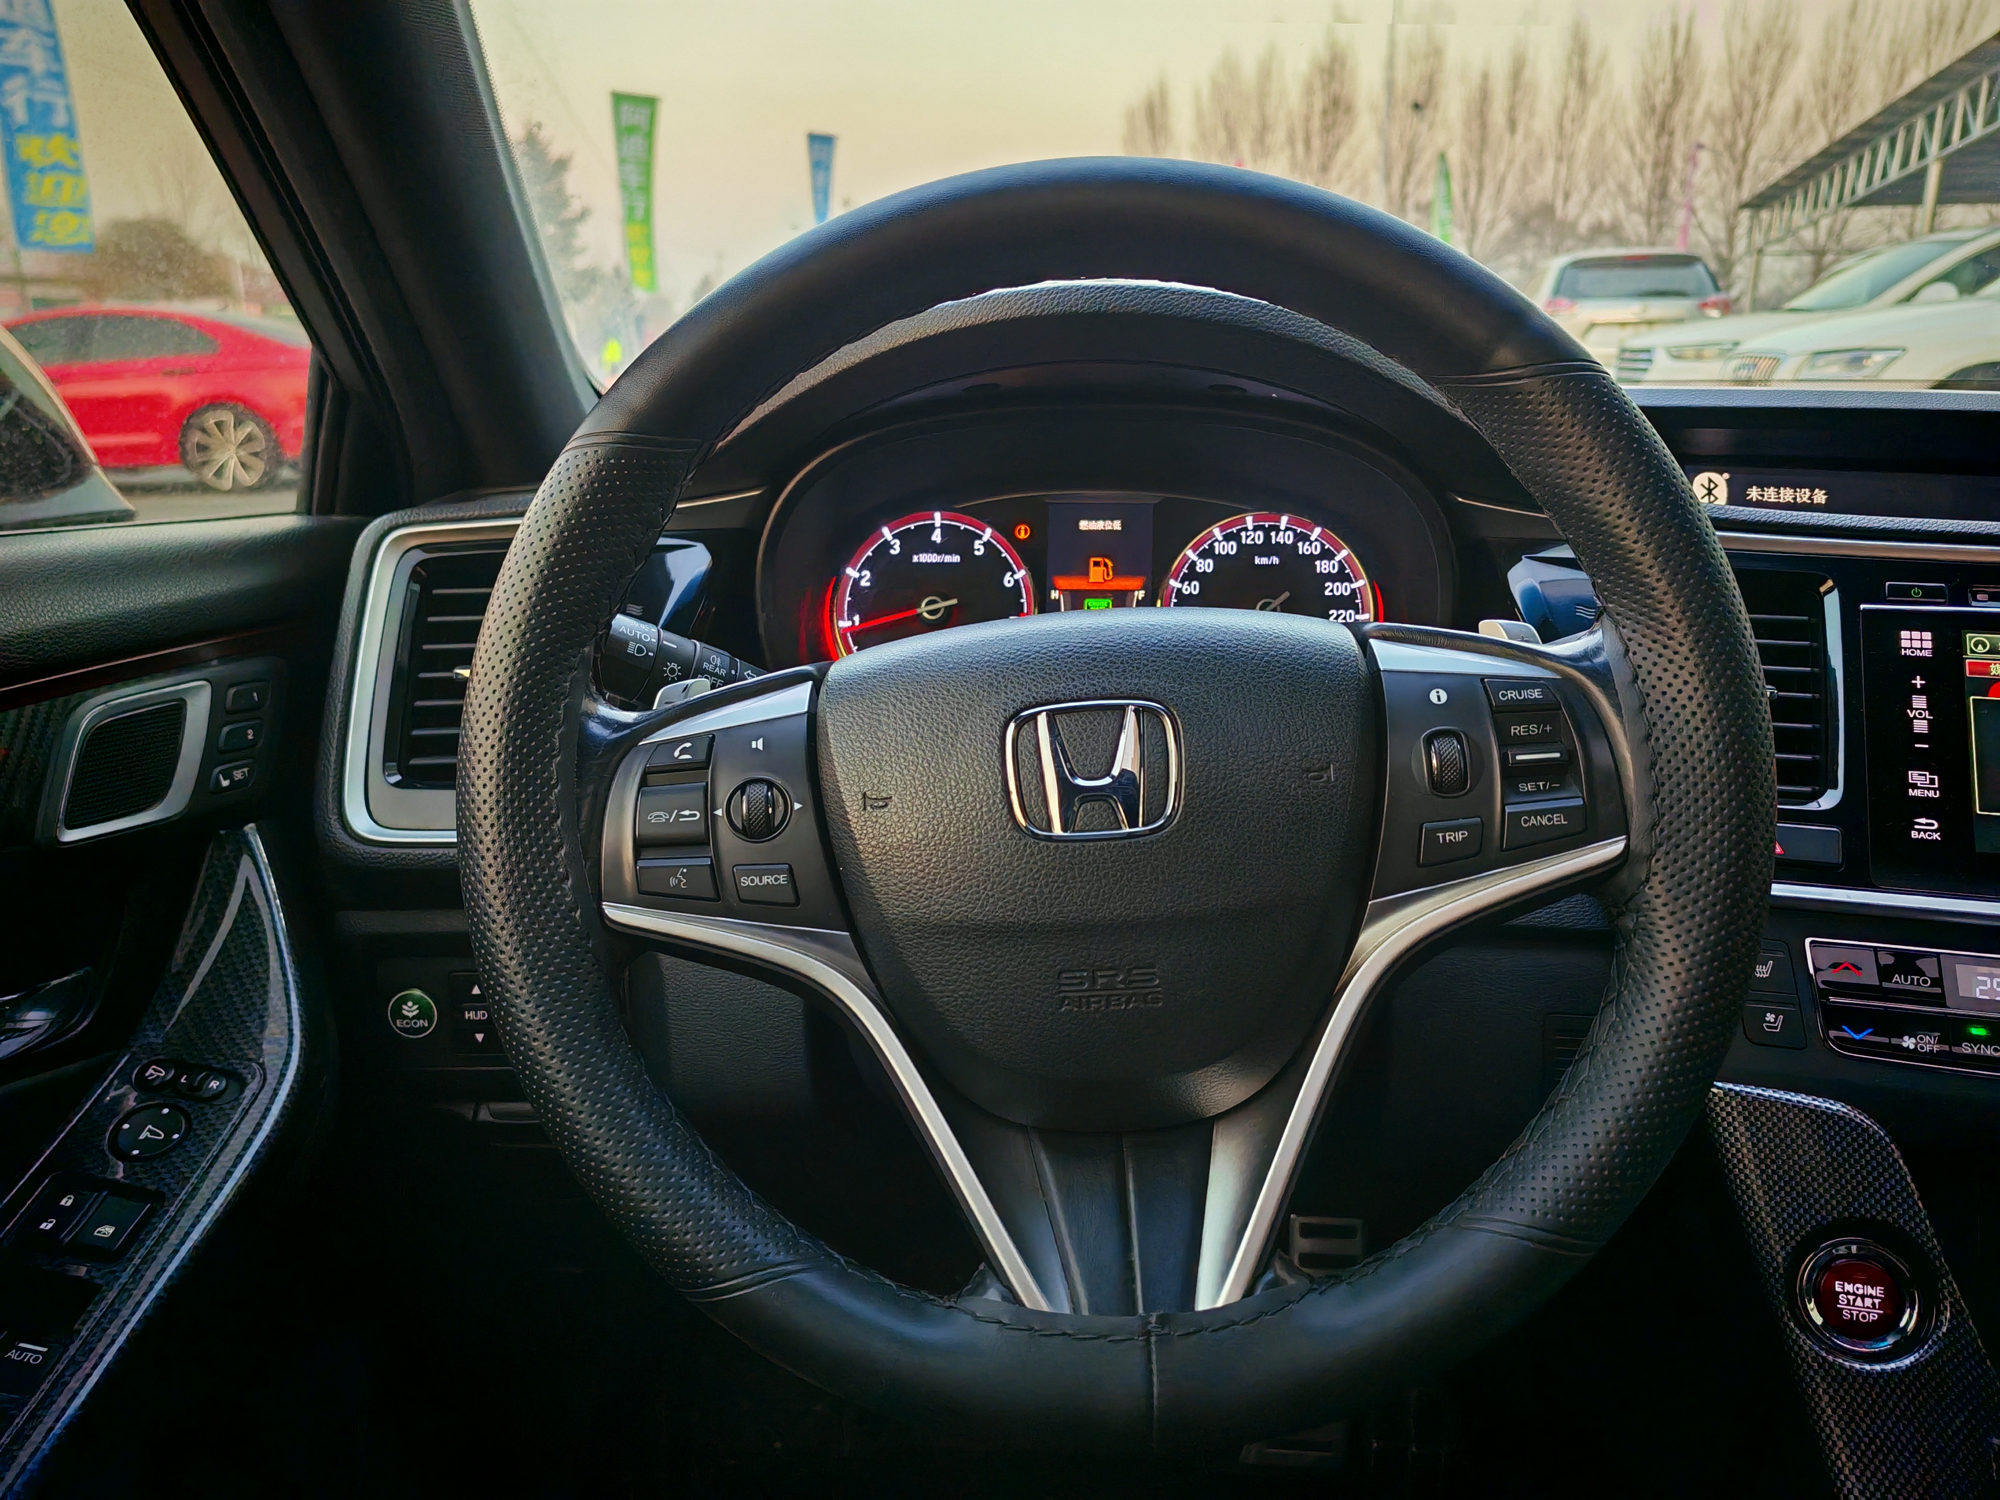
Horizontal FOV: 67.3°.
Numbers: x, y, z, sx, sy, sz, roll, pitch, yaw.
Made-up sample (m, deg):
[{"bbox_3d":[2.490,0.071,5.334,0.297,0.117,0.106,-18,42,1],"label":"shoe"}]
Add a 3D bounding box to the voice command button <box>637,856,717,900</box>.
[{"bbox_3d":[-0.097,0.040,0.458,0.025,0.013,0.007,-4,-12,4],"label":"voice command button"}]

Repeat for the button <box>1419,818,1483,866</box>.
[{"bbox_3d":[0.132,0.028,0.442,0.019,0.013,0.007,-4,-12,4],"label":"button"}]

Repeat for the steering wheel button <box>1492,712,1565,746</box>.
[{"bbox_3d":[0.157,-0.006,0.447,0.019,0.010,0.007,-4,-12,4],"label":"steering wheel button"}]

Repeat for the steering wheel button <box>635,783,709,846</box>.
[{"bbox_3d":[-0.100,0.021,0.461,0.021,0.018,0.009,-4,-12,4],"label":"steering wheel button"}]

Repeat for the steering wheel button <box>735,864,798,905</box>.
[{"bbox_3d":[-0.070,0.041,0.455,0.019,0.013,0.007,-4,-12,4],"label":"steering wheel button"}]

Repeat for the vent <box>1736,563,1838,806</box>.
[{"bbox_3d":[0.297,-0.024,0.590,0.057,0.092,0.030,0,-10,15],"label":"vent"}]

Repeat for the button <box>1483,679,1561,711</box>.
[{"bbox_3d":[0.155,-0.016,0.449,0.020,0.010,0.007,-4,-12,4],"label":"button"}]

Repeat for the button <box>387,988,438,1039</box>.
[{"bbox_3d":[-0.250,0.112,0.640,0.021,0.021,0.008,0,8,3],"label":"button"}]

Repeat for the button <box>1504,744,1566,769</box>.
[{"bbox_3d":[0.157,0.003,0.439,0.016,0.006,0.008,-4,-12,4],"label":"button"}]

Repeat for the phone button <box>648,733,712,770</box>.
[{"bbox_3d":[-0.098,0.002,0.466,0.021,0.010,0.007,-4,-12,4],"label":"phone button"}]

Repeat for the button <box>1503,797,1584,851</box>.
[{"bbox_3d":[0.159,0.022,0.441,0.024,0.013,0.007,-4,-12,4],"label":"button"}]

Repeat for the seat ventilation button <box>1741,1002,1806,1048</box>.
[{"bbox_3d":[0.290,0.103,0.565,0.025,0.017,0.007,-1,-15,11],"label":"seat ventilation button"}]

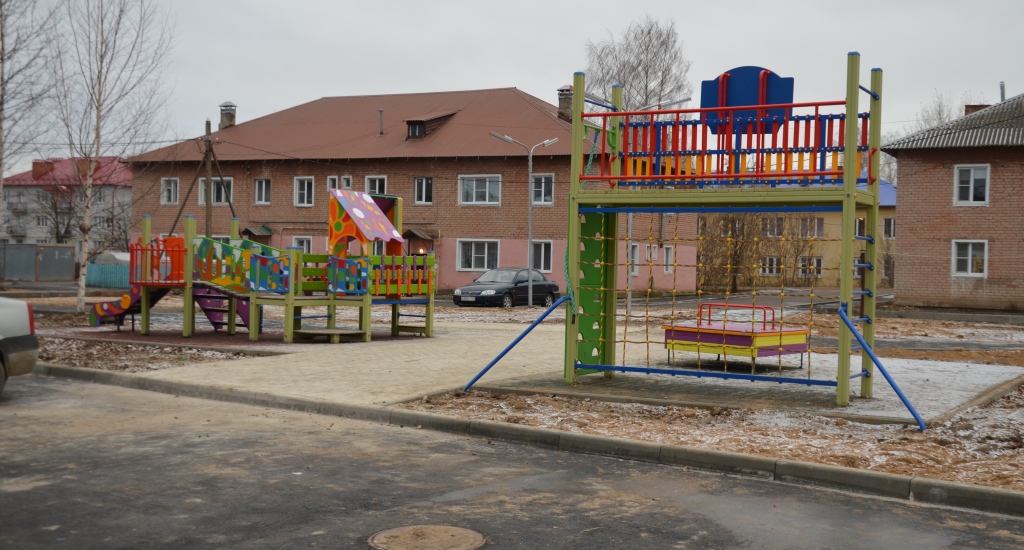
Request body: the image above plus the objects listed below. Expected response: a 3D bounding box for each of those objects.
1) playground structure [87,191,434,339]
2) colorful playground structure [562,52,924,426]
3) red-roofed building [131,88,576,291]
[{"bbox_3d":[-4.495,-0.262,18.950,6.300,2.600,3.200,2,1,8],"label":"playground structure"},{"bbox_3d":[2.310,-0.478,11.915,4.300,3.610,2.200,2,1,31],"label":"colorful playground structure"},{"bbox_3d":[-5.217,-4.346,56.490,26.900,9.900,12.400,2,1,27],"label":"red-roofed building"}]

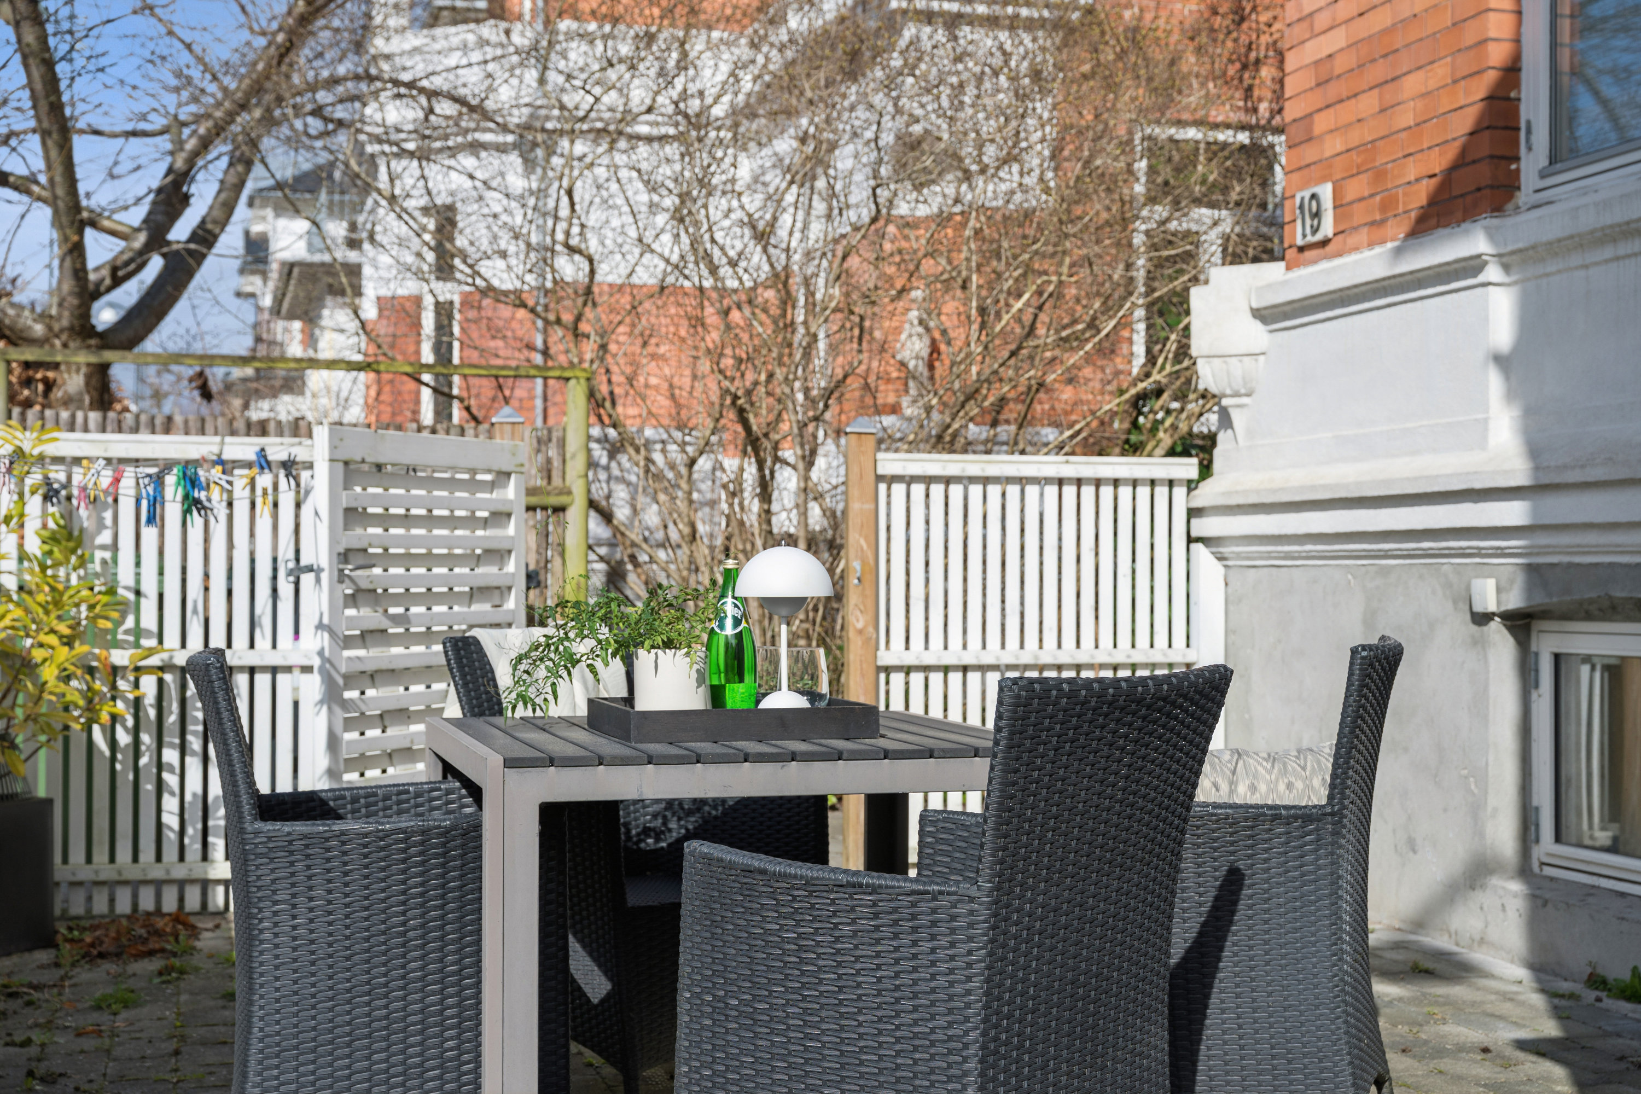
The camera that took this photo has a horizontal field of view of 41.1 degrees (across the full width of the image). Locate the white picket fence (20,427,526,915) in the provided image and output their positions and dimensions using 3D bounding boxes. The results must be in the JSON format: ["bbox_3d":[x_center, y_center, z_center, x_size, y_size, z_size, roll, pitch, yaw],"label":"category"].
[{"bbox_3d":[-1.450,0.345,5.930,1.450,1.360,0.820,0,-1,-15],"label":"white picket fence"}]

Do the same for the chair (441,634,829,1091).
[{"bbox_3d":[-0.401,0.612,4.530,0.620,0.860,0.570,0,-1,44],"label":"chair"}]

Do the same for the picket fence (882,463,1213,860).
[{"bbox_3d":[0.694,0.368,6.880,1.090,1.340,0.060,0,-1,-15],"label":"picket fence"}]

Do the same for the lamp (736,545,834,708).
[{"bbox_3d":[-0.058,0.142,3.550,0.160,0.298,0.160,0,-1,0],"label":"lamp"}]

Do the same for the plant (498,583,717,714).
[{"bbox_3d":[-0.335,0.170,3.500,0.345,0.240,0.250,0,-1,0],"label":"plant"}]

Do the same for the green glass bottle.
[{"bbox_3d":[-0.145,0.155,3.580,0.084,0.276,0.084,0,-1,0],"label":"green glass bottle"}]

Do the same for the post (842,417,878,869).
[{"bbox_3d":[0.120,0.335,6.760,0.083,1.470,0.083,0,-1,-15],"label":"post"}]

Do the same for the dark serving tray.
[{"bbox_3d":[-0.148,0.276,3.563,0.400,0.050,0.345,0,-1,-15],"label":"dark serving tray"}]

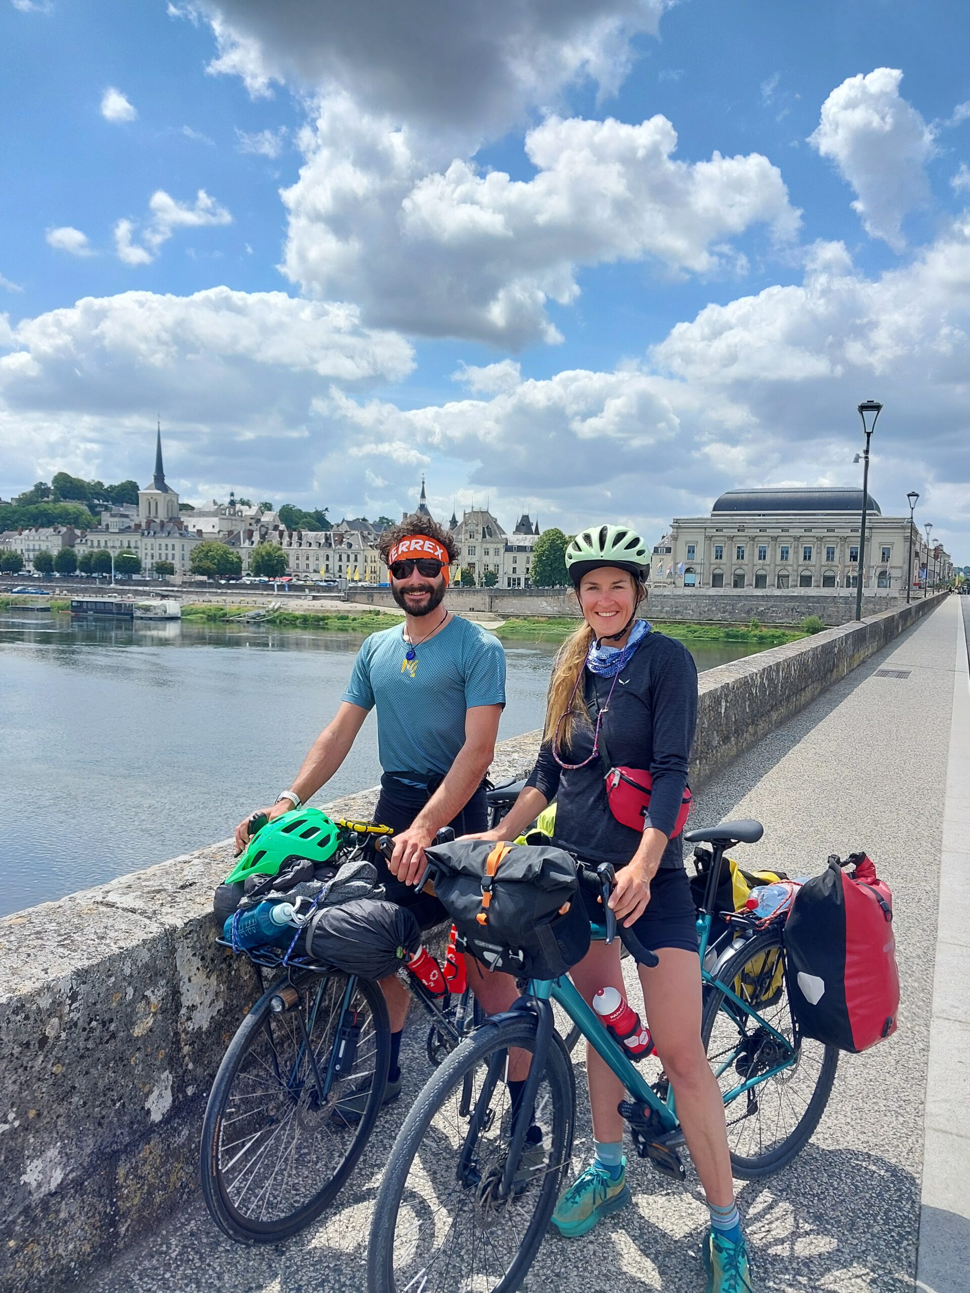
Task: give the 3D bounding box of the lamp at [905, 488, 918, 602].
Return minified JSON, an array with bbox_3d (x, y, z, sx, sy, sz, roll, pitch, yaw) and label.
[{"bbox_3d":[18.817,-4.344,44.559,0.460,4.858,0.460,3,5,25],"label":"lamp"}]

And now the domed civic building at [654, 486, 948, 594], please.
[{"bbox_3d":[68.581,-23.800,220.811,48.300,22.500,30.000,3,5,25],"label":"domed civic building"}]

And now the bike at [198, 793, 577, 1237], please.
[{"bbox_3d":[-0.104,0.929,2.948,0.560,1.070,1.770,5,5,39],"label":"bike"}]

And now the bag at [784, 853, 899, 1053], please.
[{"bbox_3d":[0.999,0.825,2.800,0.280,0.500,0.200,-2,0,-36],"label":"bag"}]

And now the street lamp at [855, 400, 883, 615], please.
[{"bbox_3d":[8.430,-2.987,22.419,0.460,4.858,0.460,3,5,25],"label":"street lamp"}]

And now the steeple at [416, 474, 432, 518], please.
[{"bbox_3d":[-15.452,-38.056,255.000,3.400,11.000,3.400,3,5,25],"label":"steeple"}]

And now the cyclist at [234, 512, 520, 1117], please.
[{"bbox_3d":[-0.213,0.555,2.821,0.710,1.830,0.653,4,5,28],"label":"cyclist"}]

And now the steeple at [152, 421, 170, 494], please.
[{"bbox_3d":[-138.466,-80.754,430.000,6.800,31.000,6.800,3,4,18],"label":"steeple"}]

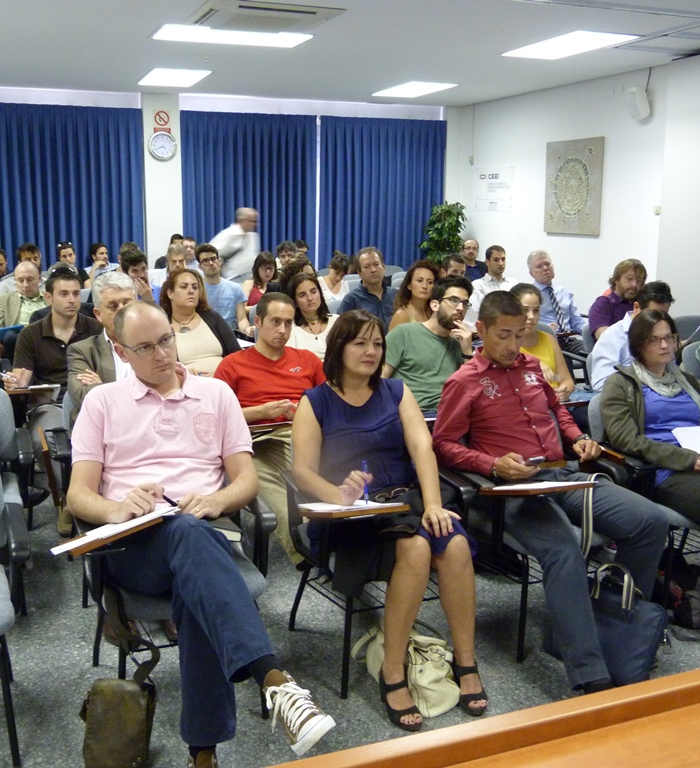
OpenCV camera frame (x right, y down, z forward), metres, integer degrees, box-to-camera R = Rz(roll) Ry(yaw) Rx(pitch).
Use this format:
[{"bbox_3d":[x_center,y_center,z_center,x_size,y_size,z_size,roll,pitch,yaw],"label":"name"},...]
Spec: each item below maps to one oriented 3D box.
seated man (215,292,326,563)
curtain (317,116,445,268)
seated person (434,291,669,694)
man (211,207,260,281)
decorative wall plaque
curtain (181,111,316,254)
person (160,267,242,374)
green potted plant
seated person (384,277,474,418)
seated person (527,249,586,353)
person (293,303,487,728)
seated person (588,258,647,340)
[{"bbox_3d":[-0.317,0.207,3.920,0.540,1.200,0.800,-4,12,-21],"label":"seated man"},{"bbox_3d":[0.459,-2.130,11.937,1.800,2.770,0.120,-4,12,-21],"label":"curtain"},{"bbox_3d":[0.690,0.326,3.156,0.620,1.250,0.920,-6,12,-26],"label":"seated person"},{"bbox_3d":[-1.103,-0.964,8.861,0.680,1.630,0.520,-3,11,-14],"label":"man"},{"bbox_3d":[2.449,-2.164,9.778,0.050,1.020,1.020,-4,12,-21],"label":"decorative wall plaque"},{"bbox_3d":[-1.221,-2.012,11.216,1.728,2.682,0.140,-5,12,-22],"label":"curtain"},{"bbox_3d":[-0.791,0.006,4.825,0.560,1.240,0.780,-5,12,-25],"label":"person"},{"bbox_3d":[1.220,-1.526,11.648,0.600,1.690,0.600,-4,12,-21],"label":"green potted plant"},{"bbox_3d":[0.431,0.127,4.196,0.540,1.250,0.820,-6,12,-26],"label":"seated person"},{"bbox_3d":[1.558,-0.372,6.687,0.560,1.260,0.820,-5,12,-22],"label":"seated person"},{"bbox_3d":[0.075,0.377,2.935,0.520,1.215,0.770,-6,12,-29],"label":"person"},{"bbox_3d":[1.860,-0.197,5.823,0.550,1.240,0.800,-6,12,-26],"label":"seated person"}]

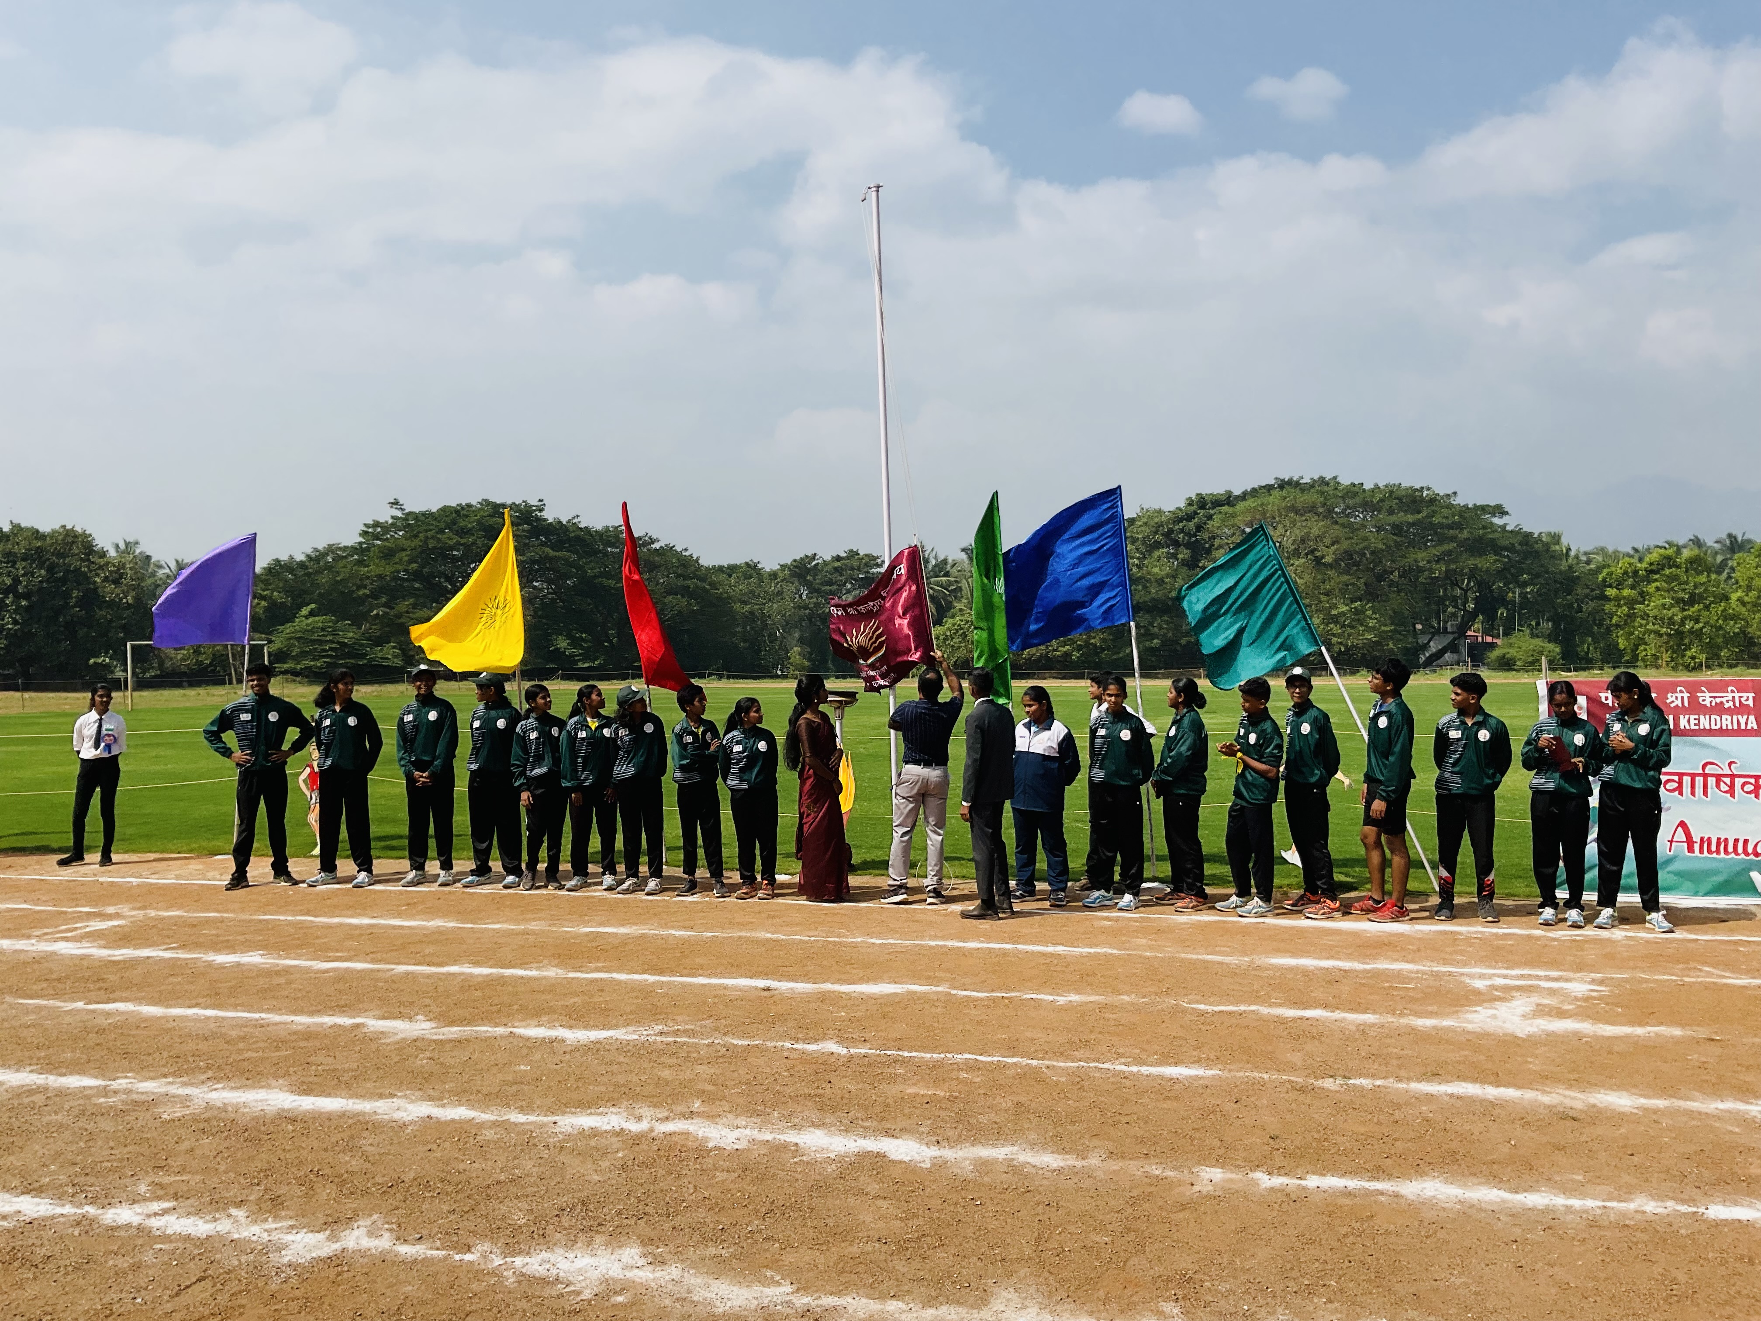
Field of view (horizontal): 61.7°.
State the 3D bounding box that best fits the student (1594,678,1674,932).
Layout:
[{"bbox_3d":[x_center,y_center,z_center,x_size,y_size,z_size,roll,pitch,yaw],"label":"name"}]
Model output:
[{"bbox_3d":[4.726,0.883,9.240,0.480,1.620,0.350,0,0,43],"label":"student"}]

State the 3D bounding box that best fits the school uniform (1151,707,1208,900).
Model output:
[{"bbox_3d":[2.079,0.989,10.250,0.320,1.330,0.420,-1,0,-20],"label":"school uniform"}]

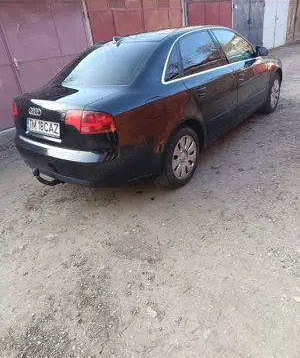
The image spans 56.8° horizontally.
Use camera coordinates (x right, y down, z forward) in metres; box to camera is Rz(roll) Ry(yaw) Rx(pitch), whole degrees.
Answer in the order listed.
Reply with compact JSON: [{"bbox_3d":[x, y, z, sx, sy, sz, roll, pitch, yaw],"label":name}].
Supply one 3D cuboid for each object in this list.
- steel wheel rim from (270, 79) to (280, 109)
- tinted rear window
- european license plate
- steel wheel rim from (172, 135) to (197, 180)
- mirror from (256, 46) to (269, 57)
[{"bbox_3d":[1.958,-1.364,4.465,0.130,0.436,0.436,15,36,37],"label":"steel wheel rim"},{"bbox_3d":[-0.446,-1.133,2.752,1.110,0.080,0.580,15,68,37],"label":"tinted rear window"},{"bbox_3d":[-0.918,-0.448,2.384,0.520,0.112,0.015,15,23,37],"label":"european license plate"},{"bbox_3d":[0.304,-0.214,2.745,0.130,0.436,0.436,15,36,37],"label":"steel wheel rim"},{"bbox_3d":[1.405,-1.620,3.550,0.200,0.135,0.110,15,36,37],"label":"mirror"}]

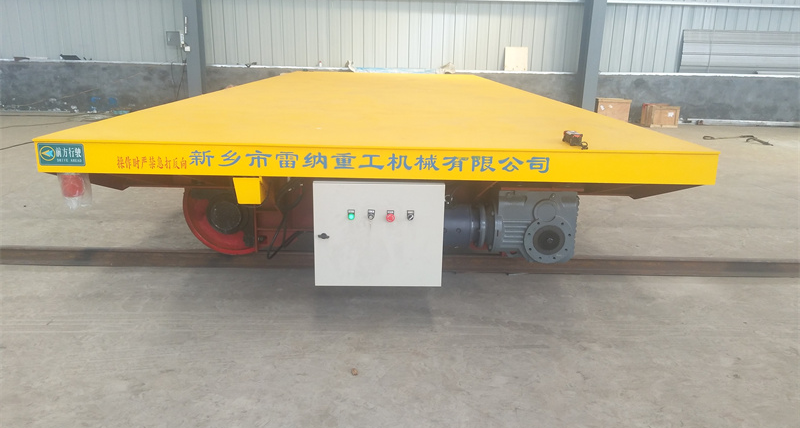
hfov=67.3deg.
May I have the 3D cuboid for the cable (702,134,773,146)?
[{"bbox_3d":[5.686,-1.294,10.265,0.940,0.040,1.200,5,16,14],"label":"cable"}]

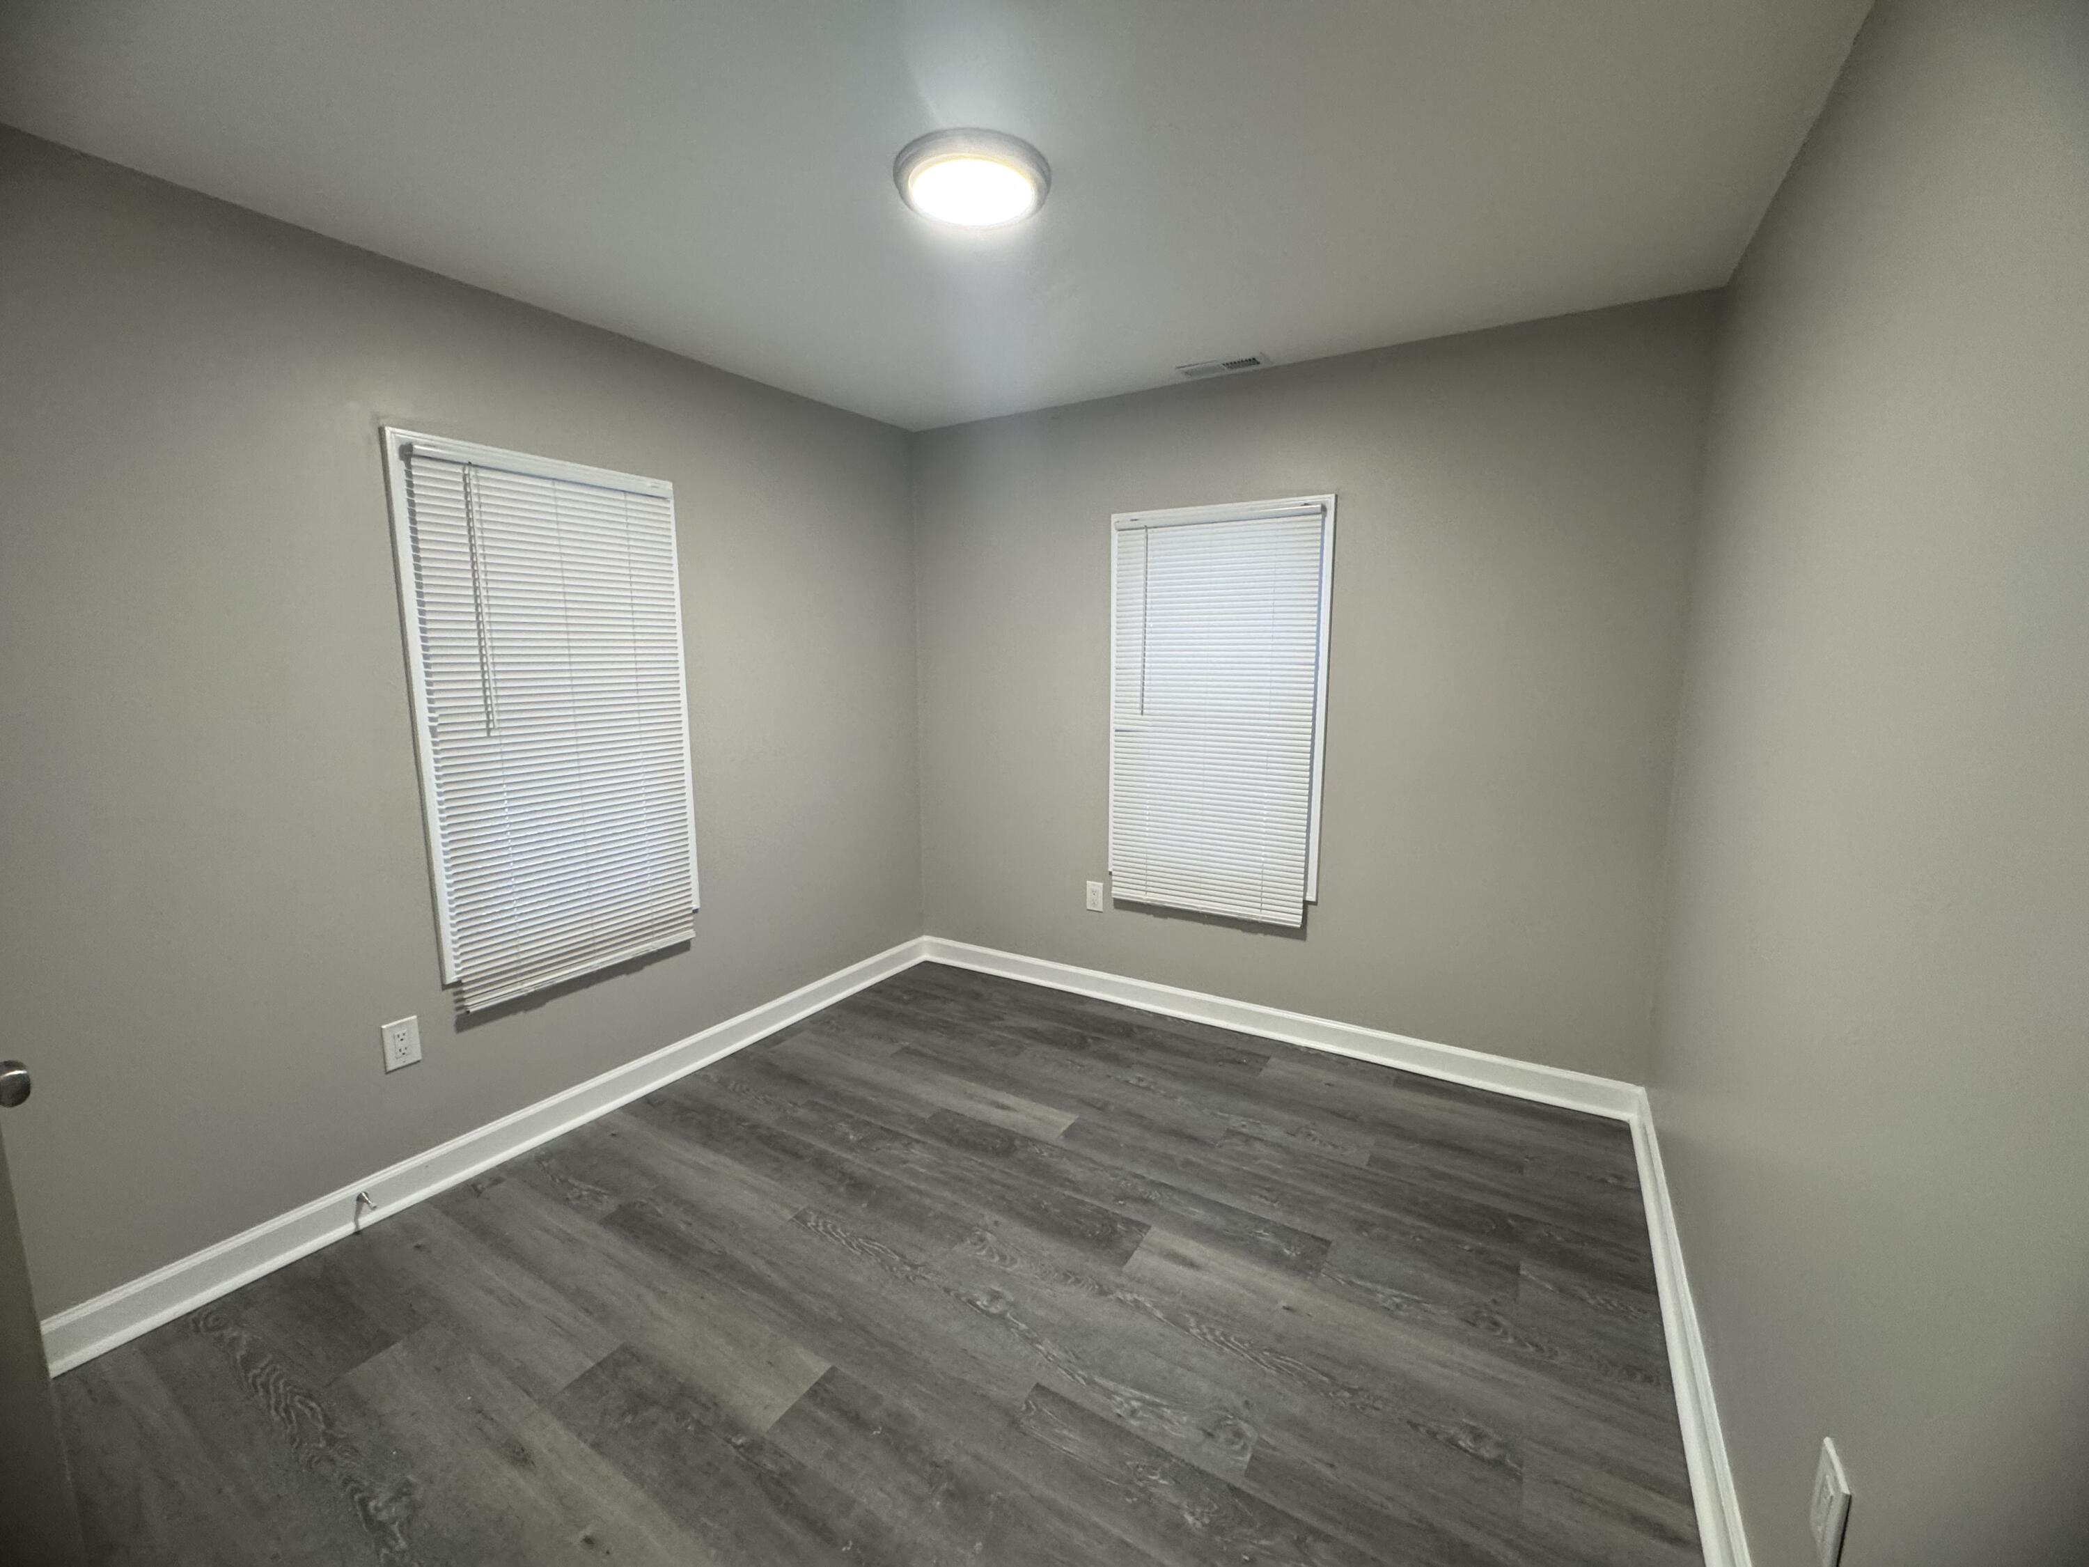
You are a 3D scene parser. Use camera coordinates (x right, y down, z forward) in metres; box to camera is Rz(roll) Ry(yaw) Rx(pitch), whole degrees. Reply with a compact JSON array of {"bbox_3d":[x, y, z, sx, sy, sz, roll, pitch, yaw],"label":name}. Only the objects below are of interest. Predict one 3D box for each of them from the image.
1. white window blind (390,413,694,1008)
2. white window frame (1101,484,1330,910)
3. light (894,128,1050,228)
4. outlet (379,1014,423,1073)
[{"bbox_3d":[-1.416,-0.173,2.542,0.055,1.533,0.800,5,10,31],"label":"white window blind"},{"bbox_3d":[0.620,-0.256,3.191,0.845,1.529,0.055,5,10,31],"label":"white window frame"},{"bbox_3d":[-0.149,-1.241,1.760,0.325,0.040,0.325,0,9,0],"label":"light"},{"bbox_3d":[-1.700,0.692,2.237,0.008,0.127,0.079,5,10,31],"label":"outlet"}]

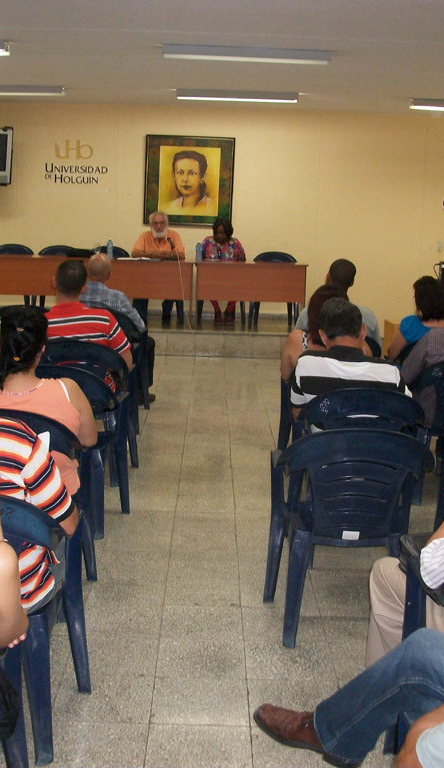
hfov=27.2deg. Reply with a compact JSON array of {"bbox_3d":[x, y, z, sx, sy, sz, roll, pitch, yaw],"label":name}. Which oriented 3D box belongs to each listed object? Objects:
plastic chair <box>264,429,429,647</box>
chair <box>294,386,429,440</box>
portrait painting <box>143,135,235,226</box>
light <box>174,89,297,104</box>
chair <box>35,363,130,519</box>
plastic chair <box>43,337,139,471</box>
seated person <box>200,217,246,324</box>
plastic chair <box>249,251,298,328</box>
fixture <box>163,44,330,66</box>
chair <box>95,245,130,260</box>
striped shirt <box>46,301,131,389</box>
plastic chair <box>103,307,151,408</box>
[{"bbox_3d":[0.466,0.516,3.498,0.570,0.830,0.560,2,11,-1],"label":"plastic chair"},{"bbox_3d":[0.587,0.376,4.266,0.570,0.830,0.560,2,11,-1],"label":"chair"},{"bbox_3d":[-0.390,-2.407,10.911,1.050,1.060,0.050,2,11,-1],"label":"portrait painting"},{"bbox_3d":[0.157,-2.893,9.202,1.232,0.096,0.151,2,11,-1],"label":"light"},{"bbox_3d":[-0.744,0.287,4.433,0.570,0.830,0.560,2,11,3],"label":"chair"},{"bbox_3d":[-0.761,0.132,5.258,0.570,0.830,0.560,2,11,3],"label":"plastic chair"},{"bbox_3d":[-0.010,-1.282,10.465,0.505,1.232,0.707,2,11,-1],"label":"seated person"},{"bbox_3d":[0.589,-1.074,10.509,0.565,0.823,0.535,2,11,-1],"label":"plastic chair"},{"bbox_3d":[0.189,-2.481,6.944,1.270,0.090,0.120,2,11,-1],"label":"fixture"},{"bbox_3d":[-1.363,-1.171,10.748,0.570,0.830,0.560,2,11,-1],"label":"chair"},{"bbox_3d":[-0.840,-0.211,5.295,0.580,0.600,0.320,2,11,-1],"label":"striped shirt"},{"bbox_3d":[-0.894,-0.202,7.130,0.570,0.830,0.560,4,11,13],"label":"plastic chair"}]

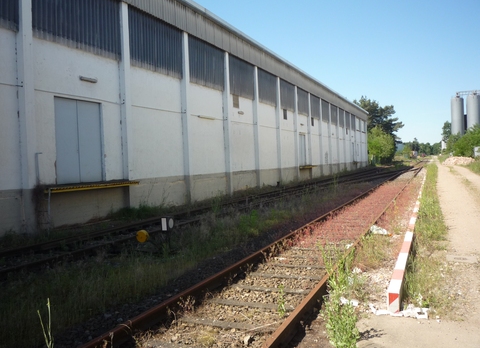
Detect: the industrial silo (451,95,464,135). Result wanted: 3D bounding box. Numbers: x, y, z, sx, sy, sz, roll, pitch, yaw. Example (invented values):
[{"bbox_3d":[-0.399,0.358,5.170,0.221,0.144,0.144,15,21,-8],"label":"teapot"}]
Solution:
[{"bbox_3d":[71.485,-15.368,145.278,4.120,20.590,4.120,-2,2,0],"label":"industrial silo"}]

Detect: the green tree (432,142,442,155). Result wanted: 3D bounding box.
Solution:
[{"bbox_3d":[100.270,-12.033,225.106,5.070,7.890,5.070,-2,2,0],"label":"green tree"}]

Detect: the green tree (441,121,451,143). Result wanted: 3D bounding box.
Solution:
[{"bbox_3d":[74.565,-12.932,160.172,4.150,12.730,5.000,-2,2,0],"label":"green tree"}]

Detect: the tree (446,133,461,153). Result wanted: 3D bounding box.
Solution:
[{"bbox_3d":[53.992,-7.163,112.089,3.530,6.630,3.530,-2,2,0],"label":"tree"}]

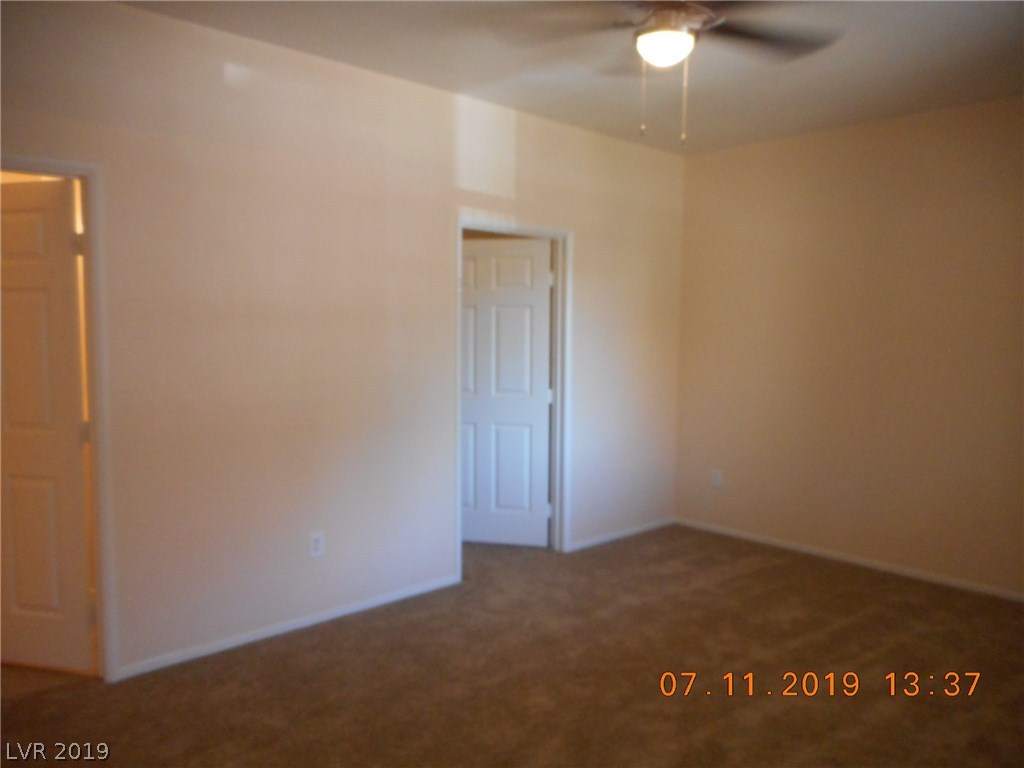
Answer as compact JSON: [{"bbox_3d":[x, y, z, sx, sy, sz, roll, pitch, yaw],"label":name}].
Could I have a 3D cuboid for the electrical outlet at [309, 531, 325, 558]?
[{"bbox_3d":[-0.958,0.793,3.644,0.072,0.117,0.008,-3,6,-42],"label":"electrical outlet"}]

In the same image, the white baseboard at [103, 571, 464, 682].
[{"bbox_3d":[-0.976,1.166,3.654,1.810,0.062,0.014,-3,6,-42],"label":"white baseboard"}]

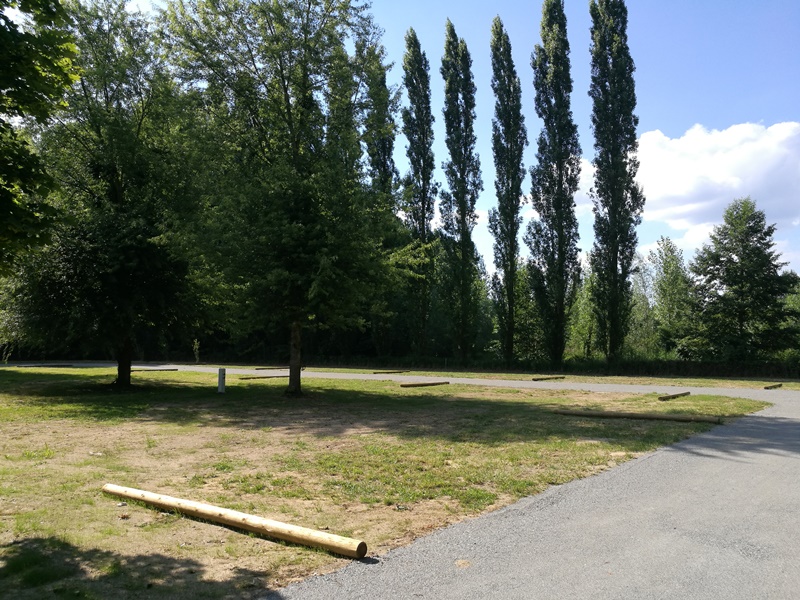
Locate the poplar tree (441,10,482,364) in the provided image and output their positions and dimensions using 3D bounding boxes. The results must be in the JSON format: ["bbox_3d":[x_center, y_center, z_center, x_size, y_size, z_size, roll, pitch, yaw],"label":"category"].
[{"bbox_3d":[4.846,-8.537,49.175,3.309,28.452,3.309,0,-5,6],"label":"poplar tree"}]

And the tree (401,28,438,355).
[{"bbox_3d":[1.612,-8.563,51.585,3.141,28.902,3.141,0,-5,2],"label":"tree"}]

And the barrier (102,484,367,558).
[{"bbox_3d":[-1.859,2.101,6.128,3.829,0.140,0.140,-3,-6,36],"label":"barrier"}]

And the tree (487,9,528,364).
[{"bbox_3d":[8.068,-8.171,46.837,2.852,27.336,2.852,-1,-5,10],"label":"tree"}]

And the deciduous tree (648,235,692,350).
[{"bbox_3d":[22.657,0.296,52.154,4.097,11.340,4.097,-2,-5,23],"label":"deciduous tree"}]

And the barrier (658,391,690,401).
[{"bbox_3d":[9.968,3.464,22.543,0.140,0.140,3.800,-4,-6,39],"label":"barrier"}]

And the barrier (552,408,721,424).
[{"bbox_3d":[5.752,2.884,15.555,3.928,0.140,0.140,-3,-6,34],"label":"barrier"}]

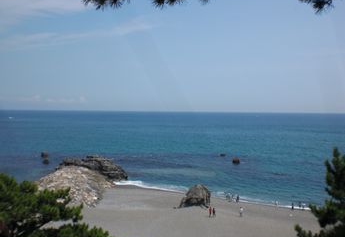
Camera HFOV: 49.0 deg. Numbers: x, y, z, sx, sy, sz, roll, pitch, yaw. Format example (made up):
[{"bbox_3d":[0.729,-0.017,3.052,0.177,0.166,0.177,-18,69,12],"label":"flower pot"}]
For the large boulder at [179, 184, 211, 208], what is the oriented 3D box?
[{"bbox_3d":[4.432,15.283,75.300,6.000,4.100,5.000,0,1,0],"label":"large boulder"}]

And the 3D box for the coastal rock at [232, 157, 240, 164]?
[{"bbox_3d":[24.830,16.411,147.000,2.900,2.200,2.700,0,1,0],"label":"coastal rock"}]

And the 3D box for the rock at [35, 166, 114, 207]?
[{"bbox_3d":[-22.761,14.632,88.000,16.500,6.800,20.000,0,1,-8],"label":"rock"}]

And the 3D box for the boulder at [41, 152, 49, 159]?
[{"bbox_3d":[-53.250,15.512,158.000,3.000,2.600,2.800,0,1,0],"label":"boulder"}]

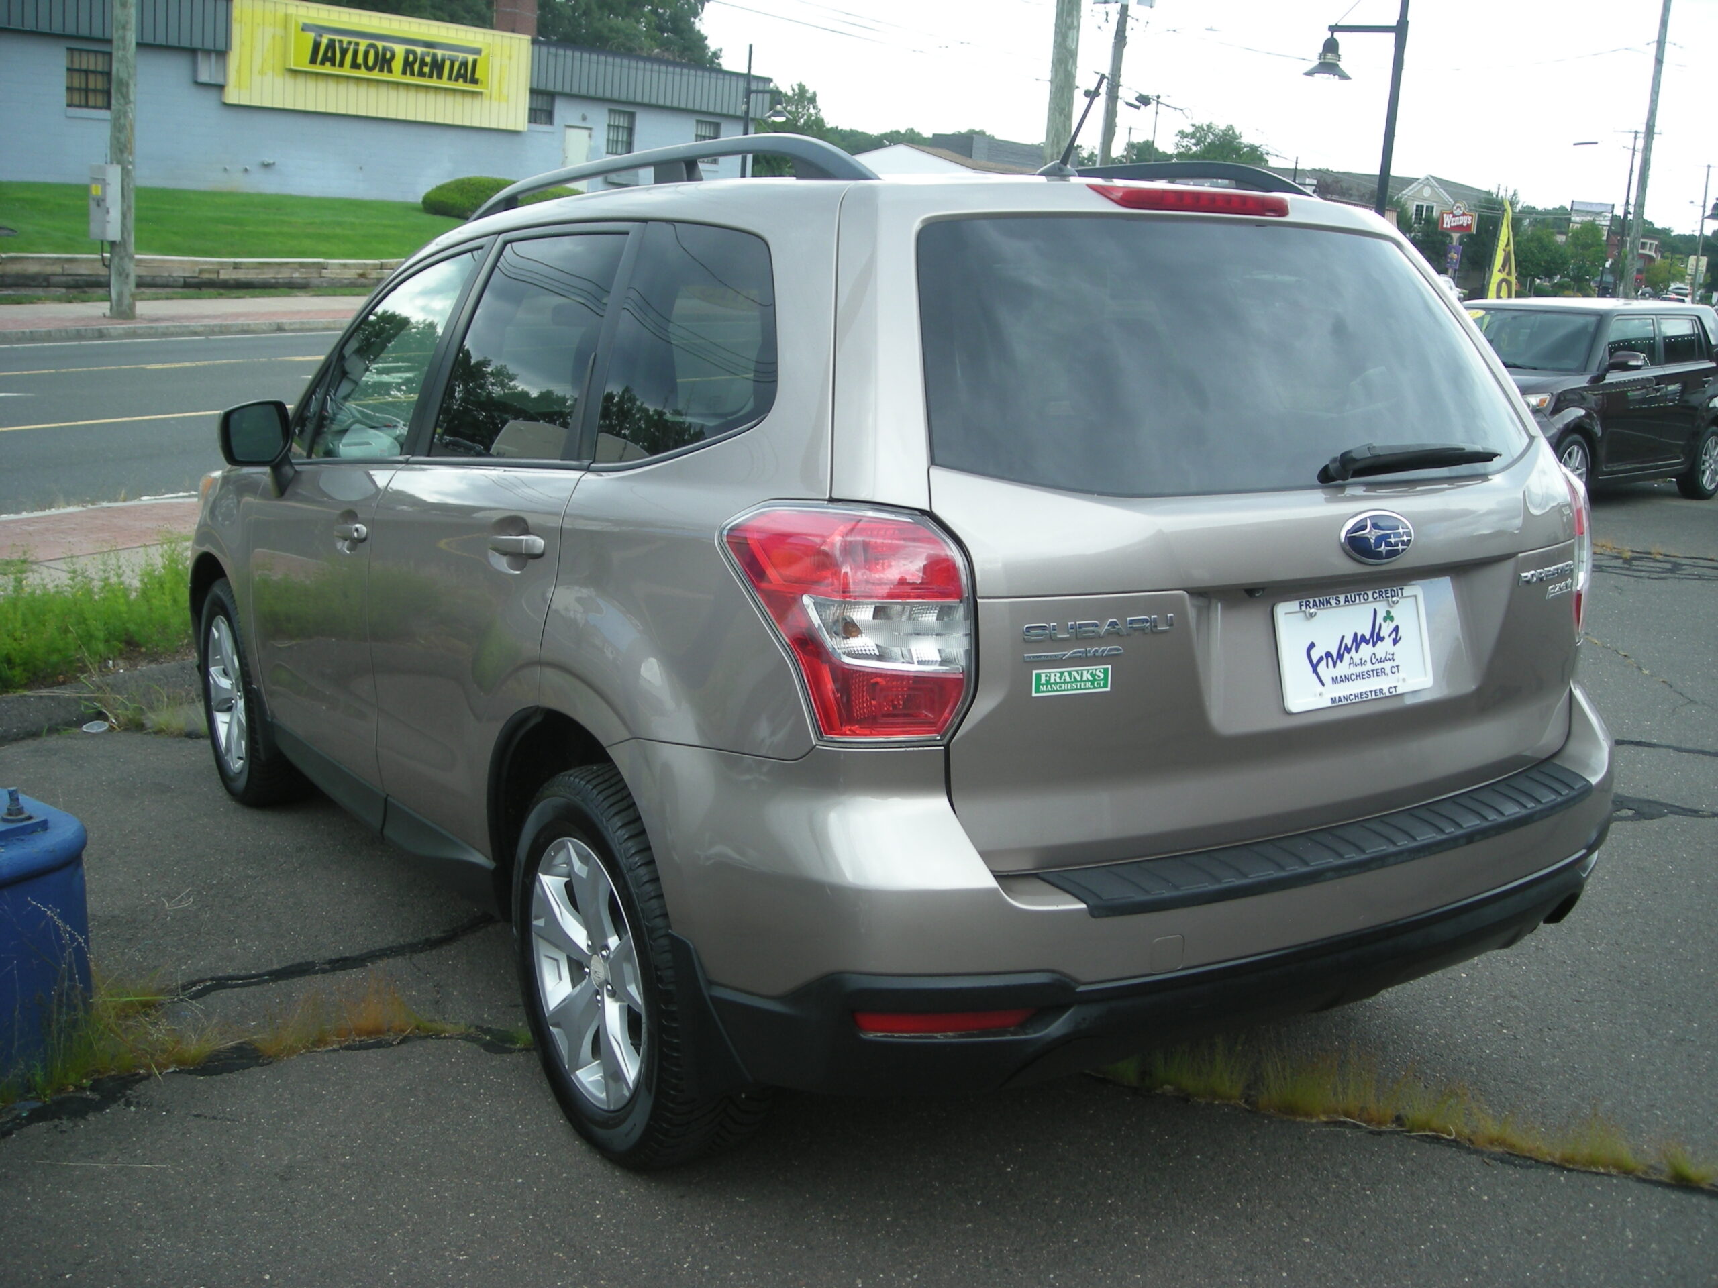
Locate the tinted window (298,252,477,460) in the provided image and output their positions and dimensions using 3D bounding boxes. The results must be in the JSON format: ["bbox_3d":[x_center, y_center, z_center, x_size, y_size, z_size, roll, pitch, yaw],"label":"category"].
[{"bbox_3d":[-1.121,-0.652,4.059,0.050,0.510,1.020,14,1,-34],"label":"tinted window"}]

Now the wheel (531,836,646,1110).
[{"bbox_3d":[-0.394,0.553,3.006,0.180,0.468,0.468,-7,13,-32],"label":"wheel"}]

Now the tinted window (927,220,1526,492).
[{"bbox_3d":[0.597,-0.449,2.706,1.270,0.490,0.070,-7,-19,-32],"label":"tinted window"}]

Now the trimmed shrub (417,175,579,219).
[{"bbox_3d":[-8.551,-10.758,42.000,3.400,1.150,4.200,11,13,34],"label":"trimmed shrub"}]

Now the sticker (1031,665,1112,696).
[{"bbox_3d":[0.286,0.051,2.327,0.122,0.036,0.004,-5,10,-22],"label":"sticker"}]

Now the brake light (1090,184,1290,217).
[{"bbox_3d":[0.524,-0.707,2.772,0.430,0.046,0.060,-7,13,-32],"label":"brake light"}]

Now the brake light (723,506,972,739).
[{"bbox_3d":[-0.018,-0.033,2.356,0.250,0.335,0.340,-7,13,-32],"label":"brake light"}]

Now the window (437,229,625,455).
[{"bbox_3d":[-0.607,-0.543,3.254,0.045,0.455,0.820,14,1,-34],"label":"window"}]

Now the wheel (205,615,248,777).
[{"bbox_3d":[-1.806,0.145,5.199,0.180,0.468,0.468,-7,13,-32],"label":"wheel"}]

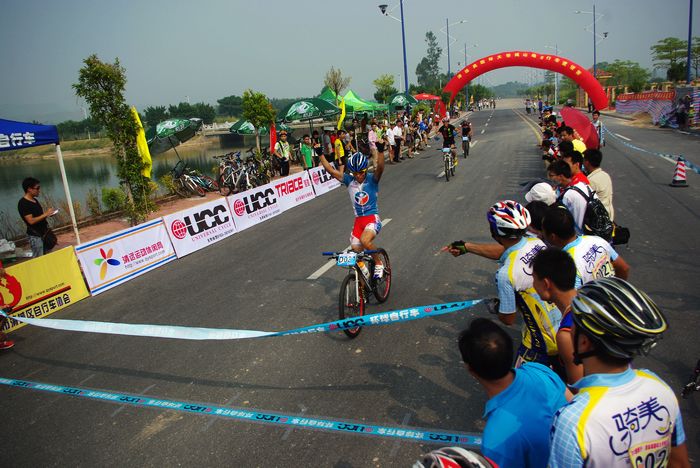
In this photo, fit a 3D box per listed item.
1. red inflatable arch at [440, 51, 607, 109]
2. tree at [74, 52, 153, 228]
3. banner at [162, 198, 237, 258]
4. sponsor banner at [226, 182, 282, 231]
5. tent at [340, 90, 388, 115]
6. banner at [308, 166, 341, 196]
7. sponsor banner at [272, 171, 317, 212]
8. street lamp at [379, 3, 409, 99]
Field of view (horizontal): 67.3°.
[{"bbox_3d":[19.041,-16.996,59.548,18.684,7.023,1.700,0,14,19],"label":"red inflatable arch"},{"bbox_3d":[-4.639,-1.706,10.574,1.250,3.650,1.250,0,14,21],"label":"tree"},{"bbox_3d":[-2.886,-0.163,10.377,0.060,0.800,1.920,-12,9,25],"label":"banner"},{"bbox_3d":[-2.202,-0.644,12.199,0.060,0.780,1.980,-13,9,23],"label":"sponsor banner"},{"bbox_3d":[0.183,-5.727,26.914,3.000,3.095,3.000,0,14,18],"label":"tent"},{"bbox_3d":[-0.717,-1.718,15.937,0.180,0.770,1.918,1,15,22],"label":"banner"},{"bbox_3d":[-1.436,-1.186,13.958,0.180,0.770,2.418,0,14,18],"label":"sponsor banner"},{"bbox_3d":[3.824,-11.675,33.313,3.500,11.300,0.500,-1,14,17],"label":"street lamp"}]

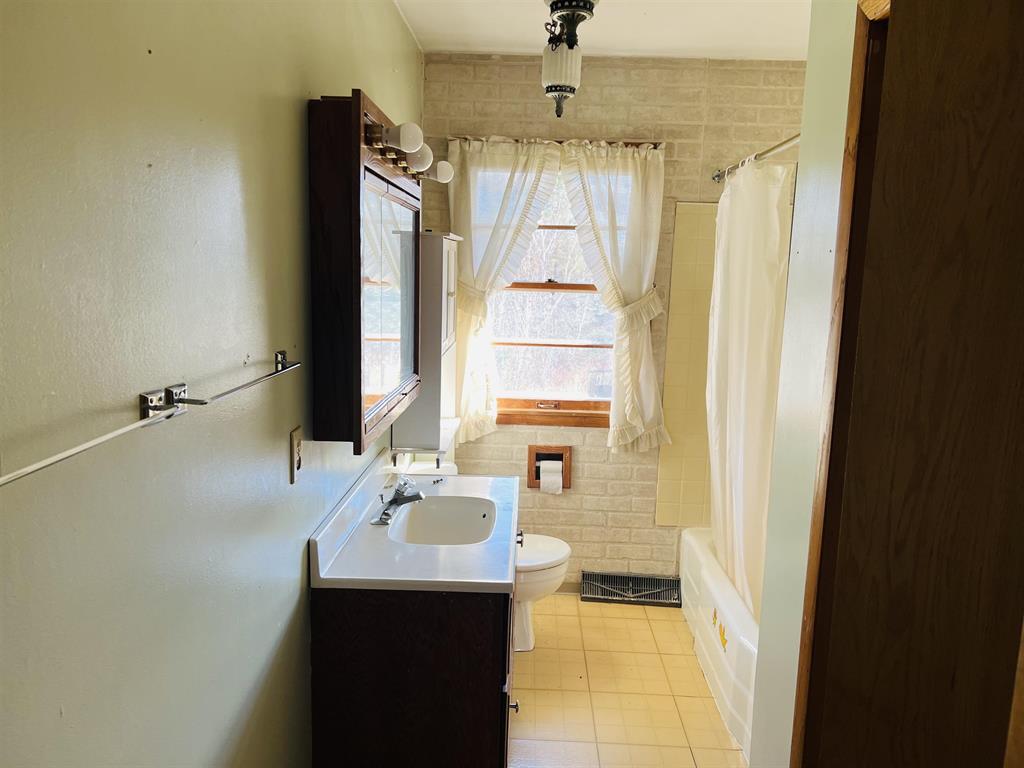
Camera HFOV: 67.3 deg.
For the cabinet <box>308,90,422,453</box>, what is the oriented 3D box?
[{"bbox_3d":[-0.376,-0.305,2.152,0.116,0.800,0.915,2,9,1],"label":"cabinet"}]

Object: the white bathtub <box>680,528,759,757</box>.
[{"bbox_3d":[1.119,0.971,2.850,0.760,0.346,1.524,2,9,1],"label":"white bathtub"}]

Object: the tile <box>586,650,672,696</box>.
[{"bbox_3d":[0.441,1.113,2.961,0.305,0.008,0.305,2,9,1],"label":"tile"}]

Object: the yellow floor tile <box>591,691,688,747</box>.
[{"bbox_3d":[0.433,1.160,2.660,0.305,0.008,0.305,2,9,1],"label":"yellow floor tile"}]

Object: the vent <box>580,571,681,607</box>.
[{"bbox_3d":[0.555,0.955,3.589,0.460,0.118,0.086,2,9,1],"label":"vent"}]

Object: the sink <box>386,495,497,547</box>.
[{"bbox_3d":[-0.195,0.458,2.227,0.293,0.142,0.426,2,9,1],"label":"sink"}]

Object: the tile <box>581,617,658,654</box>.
[{"bbox_3d":[0.450,1.067,3.262,0.305,0.008,0.305,2,9,1],"label":"tile"}]

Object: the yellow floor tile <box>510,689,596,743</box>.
[{"bbox_3d":[0.128,1.149,2.667,0.305,0.008,0.305,2,9,1],"label":"yellow floor tile"}]

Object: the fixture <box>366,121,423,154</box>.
[{"bbox_3d":[-0.262,-0.559,1.734,0.125,0.069,0.068,2,9,1],"label":"fixture"}]

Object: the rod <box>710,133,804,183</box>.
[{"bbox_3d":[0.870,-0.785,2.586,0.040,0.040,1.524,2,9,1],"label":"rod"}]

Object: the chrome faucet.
[{"bbox_3d":[-0.322,0.322,2.218,0.142,0.125,0.157,2,9,1],"label":"chrome faucet"}]

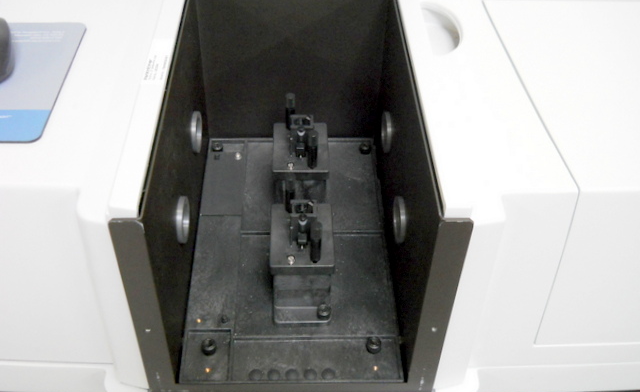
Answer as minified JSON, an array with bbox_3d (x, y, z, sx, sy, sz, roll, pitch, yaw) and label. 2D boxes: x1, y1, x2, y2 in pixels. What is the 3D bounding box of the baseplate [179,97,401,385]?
[{"bbox_3d":[-0.026,0.011,0.651,0.190,0.110,0.312,0,45,-2],"label":"baseplate"}]

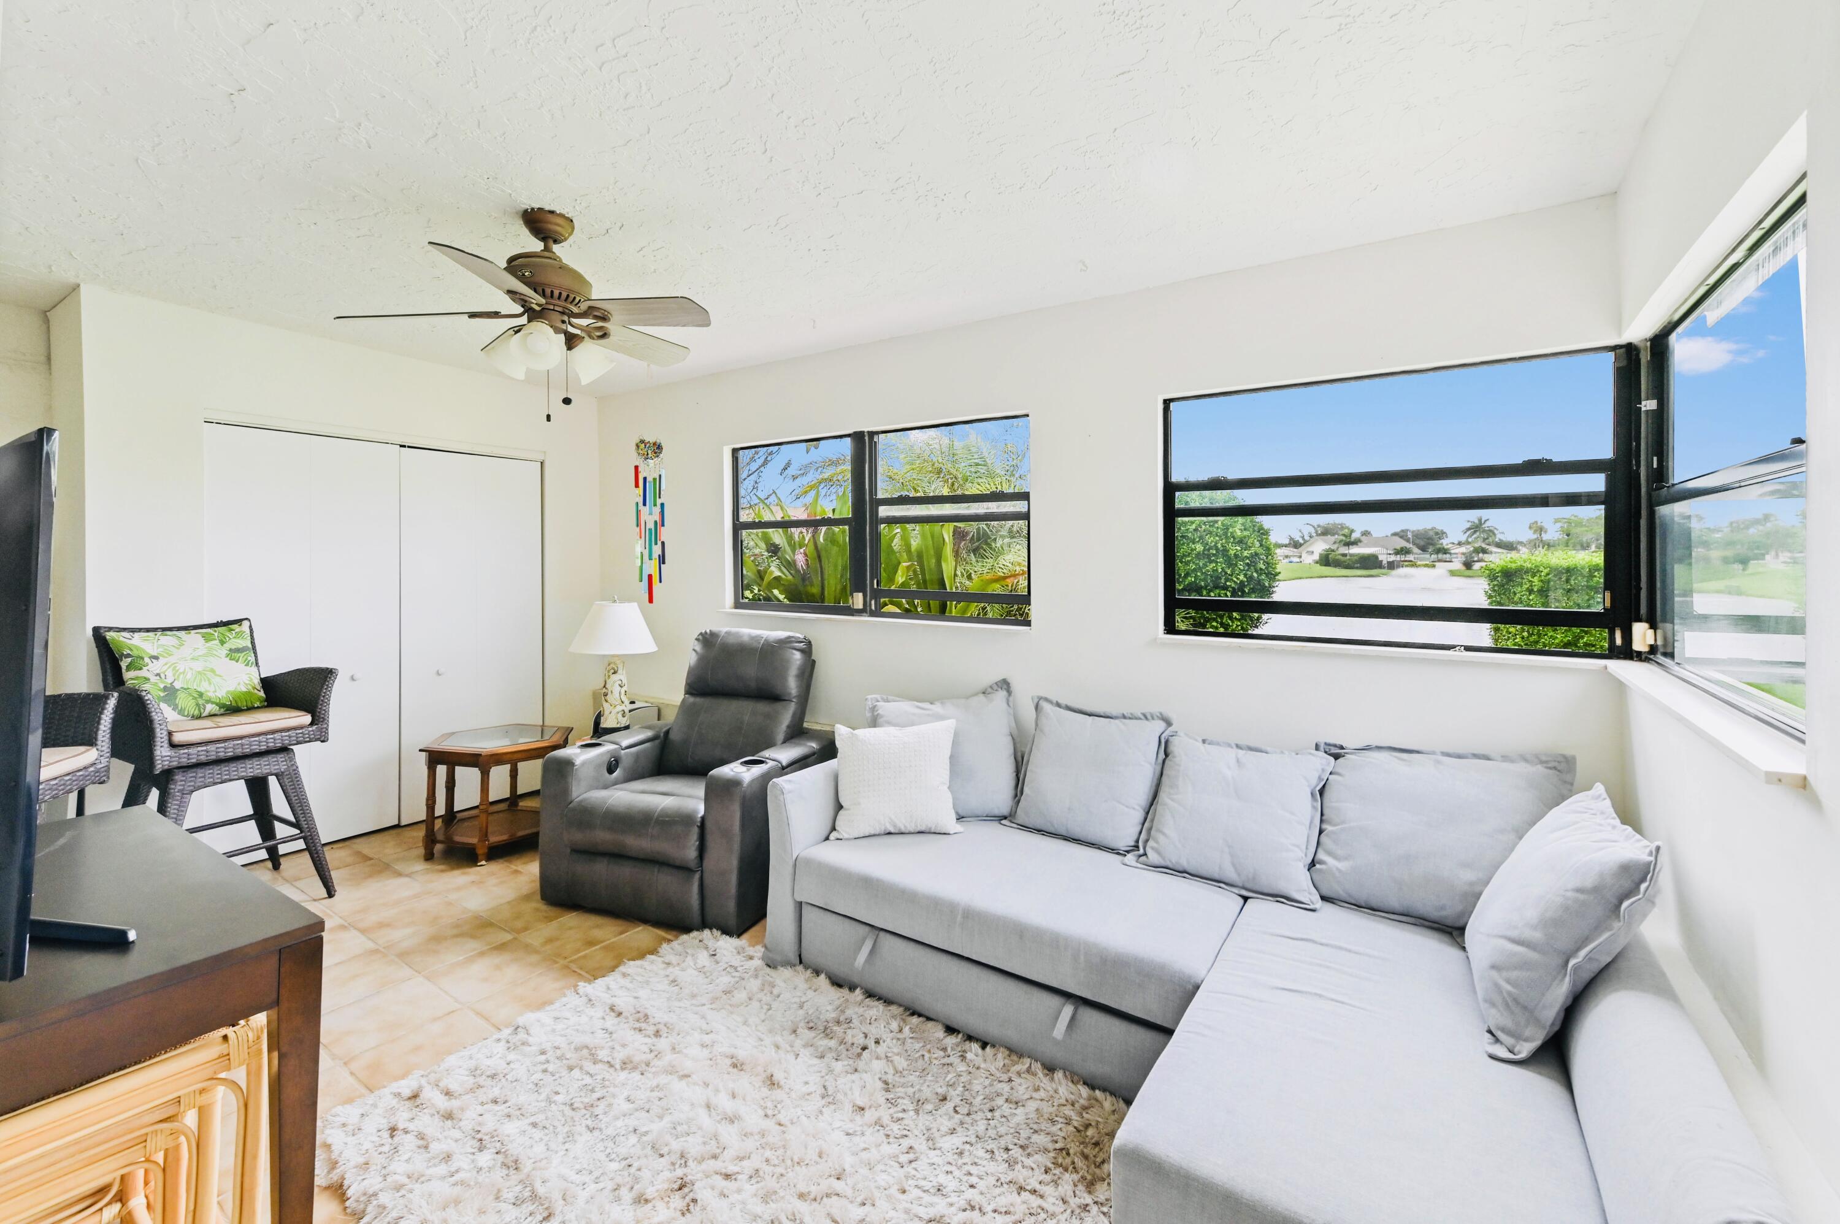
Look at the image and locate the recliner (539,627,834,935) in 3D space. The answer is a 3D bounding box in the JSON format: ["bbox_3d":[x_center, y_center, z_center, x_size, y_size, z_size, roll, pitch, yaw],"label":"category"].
[{"bbox_3d":[-1.014,0.683,3.330,0.920,1.090,0.920,2,4,18],"label":"recliner"}]

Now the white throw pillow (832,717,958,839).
[{"bbox_3d":[-0.090,0.618,2.730,0.460,0.440,0.150,0,-11,-11],"label":"white throw pillow"}]

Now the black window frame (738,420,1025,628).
[{"bbox_3d":[-0.242,-0.413,3.486,1.838,0.900,0.080,4,4,35],"label":"black window frame"}]

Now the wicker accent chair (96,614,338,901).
[{"bbox_3d":[-2.926,0.643,3.023,0.620,1.130,0.600,3,4,22],"label":"wicker accent chair"}]

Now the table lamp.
[{"bbox_3d":[-1.610,0.293,3.777,0.460,0.690,0.460,4,4,35],"label":"table lamp"}]

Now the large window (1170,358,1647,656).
[{"bbox_3d":[1.447,-0.313,2.310,1.307,0.860,0.080,4,4,35],"label":"large window"}]

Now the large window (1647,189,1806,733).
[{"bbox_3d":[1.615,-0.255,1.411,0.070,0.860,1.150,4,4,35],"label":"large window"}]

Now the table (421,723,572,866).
[{"bbox_3d":[-2.121,0.917,3.651,0.610,0.540,0.690,3,4,28],"label":"table"}]

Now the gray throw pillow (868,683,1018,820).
[{"bbox_3d":[0.089,0.553,2.858,0.540,0.520,0.180,2,-4,10],"label":"gray throw pillow"}]

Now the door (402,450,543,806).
[{"bbox_3d":[-2.551,0.138,4.115,0.040,2.000,0.756,4,4,35],"label":"door"}]

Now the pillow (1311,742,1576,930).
[{"bbox_3d":[1.484,0.650,2.058,0.570,0.500,0.180,4,-8,35],"label":"pillow"}]

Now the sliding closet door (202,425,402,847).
[{"bbox_3d":[-2.980,0.167,3.501,0.040,2.000,0.745,4,4,35],"label":"sliding closet door"}]

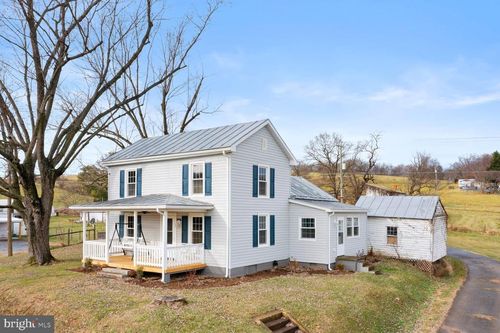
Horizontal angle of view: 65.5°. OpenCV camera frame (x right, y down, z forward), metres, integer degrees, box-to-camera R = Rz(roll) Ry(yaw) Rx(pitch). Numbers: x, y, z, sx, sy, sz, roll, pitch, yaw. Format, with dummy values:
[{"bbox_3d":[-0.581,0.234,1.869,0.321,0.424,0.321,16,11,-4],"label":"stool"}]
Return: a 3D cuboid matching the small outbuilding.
[{"bbox_3d":[9.498,3.780,24.791,5.060,3.640,4.440,-4,-7,36],"label":"small outbuilding"}]

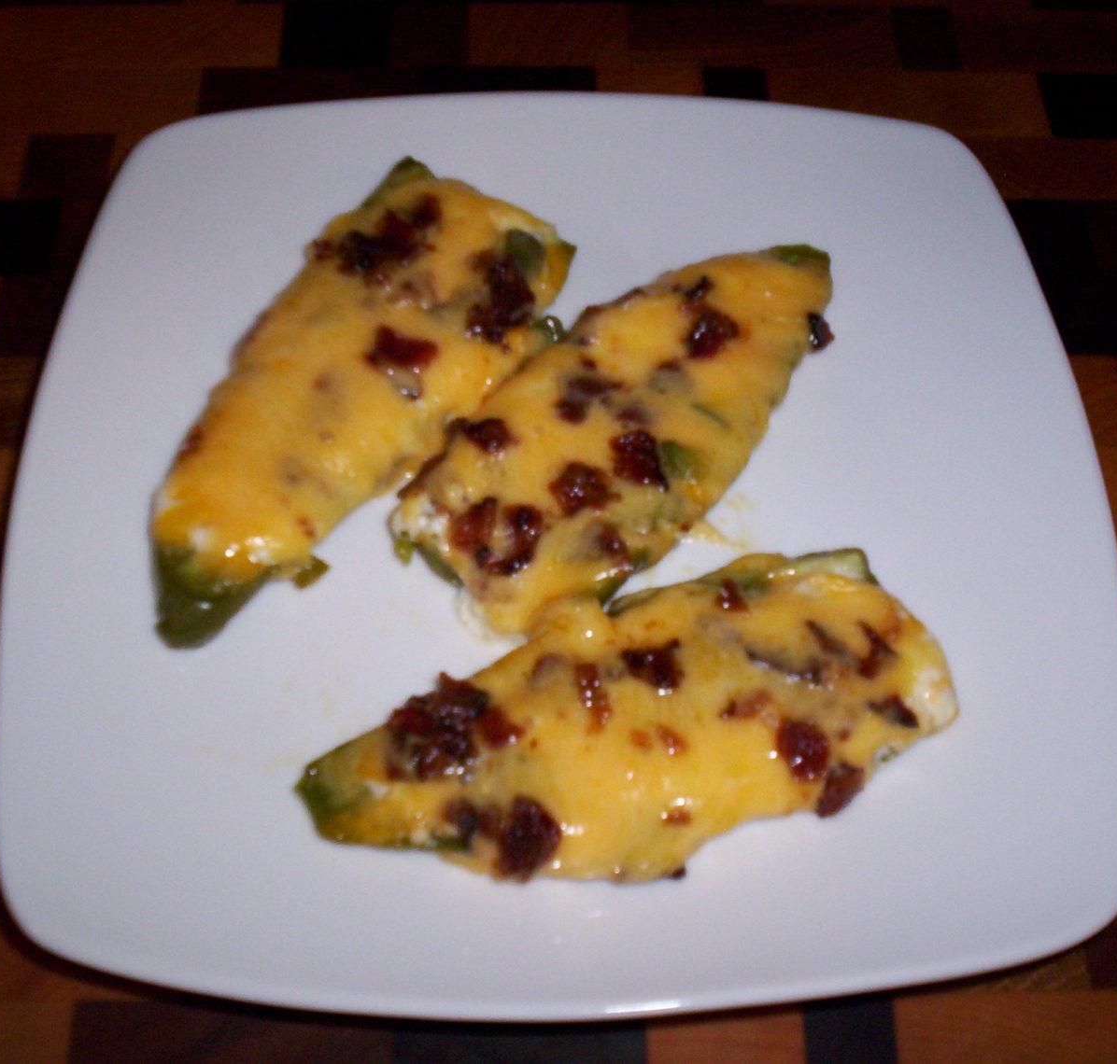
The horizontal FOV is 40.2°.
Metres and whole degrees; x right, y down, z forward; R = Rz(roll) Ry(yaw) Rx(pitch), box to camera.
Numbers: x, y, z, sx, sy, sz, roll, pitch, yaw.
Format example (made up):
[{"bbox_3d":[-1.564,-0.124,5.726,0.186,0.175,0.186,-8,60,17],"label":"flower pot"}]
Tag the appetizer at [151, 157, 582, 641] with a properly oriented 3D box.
[{"bbox_3d":[-0.031,-0.020,0.235,0.043,0.020,0.095,23,61,12],"label":"appetizer"}]

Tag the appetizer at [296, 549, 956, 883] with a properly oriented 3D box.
[{"bbox_3d":[0.010,0.027,0.208,0.089,0.020,0.041,-12,60,-8],"label":"appetizer"}]

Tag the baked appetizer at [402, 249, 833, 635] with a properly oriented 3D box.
[{"bbox_3d":[0.013,-0.019,0.236,0.038,0.020,0.086,39,66,20],"label":"baked appetizer"}]

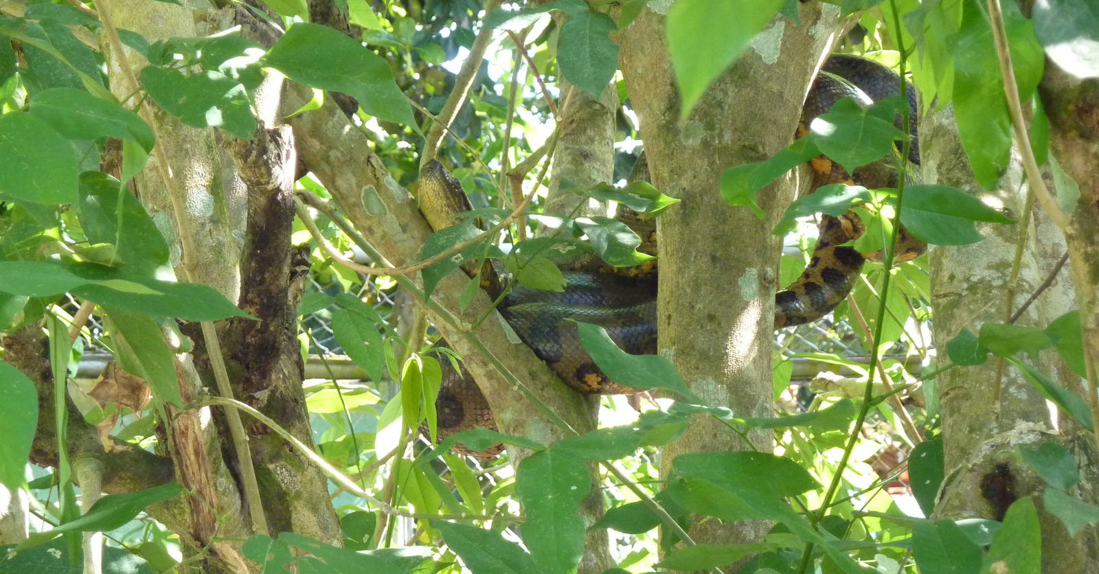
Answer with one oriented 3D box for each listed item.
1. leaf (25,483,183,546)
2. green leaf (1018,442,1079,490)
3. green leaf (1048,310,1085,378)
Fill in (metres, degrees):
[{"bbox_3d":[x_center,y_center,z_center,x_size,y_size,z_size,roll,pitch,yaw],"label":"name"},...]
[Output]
[{"bbox_3d":[-0.470,0.240,4.900,0.172,0.022,0.060,-21,25,-5],"label":"leaf"},{"bbox_3d":[0.584,0.210,5.450,0.080,0.055,0.030,26,-21,11],"label":"green leaf"},{"bbox_3d":[0.612,0.068,5.450,0.075,0.082,0.030,0,-11,11],"label":"green leaf"}]

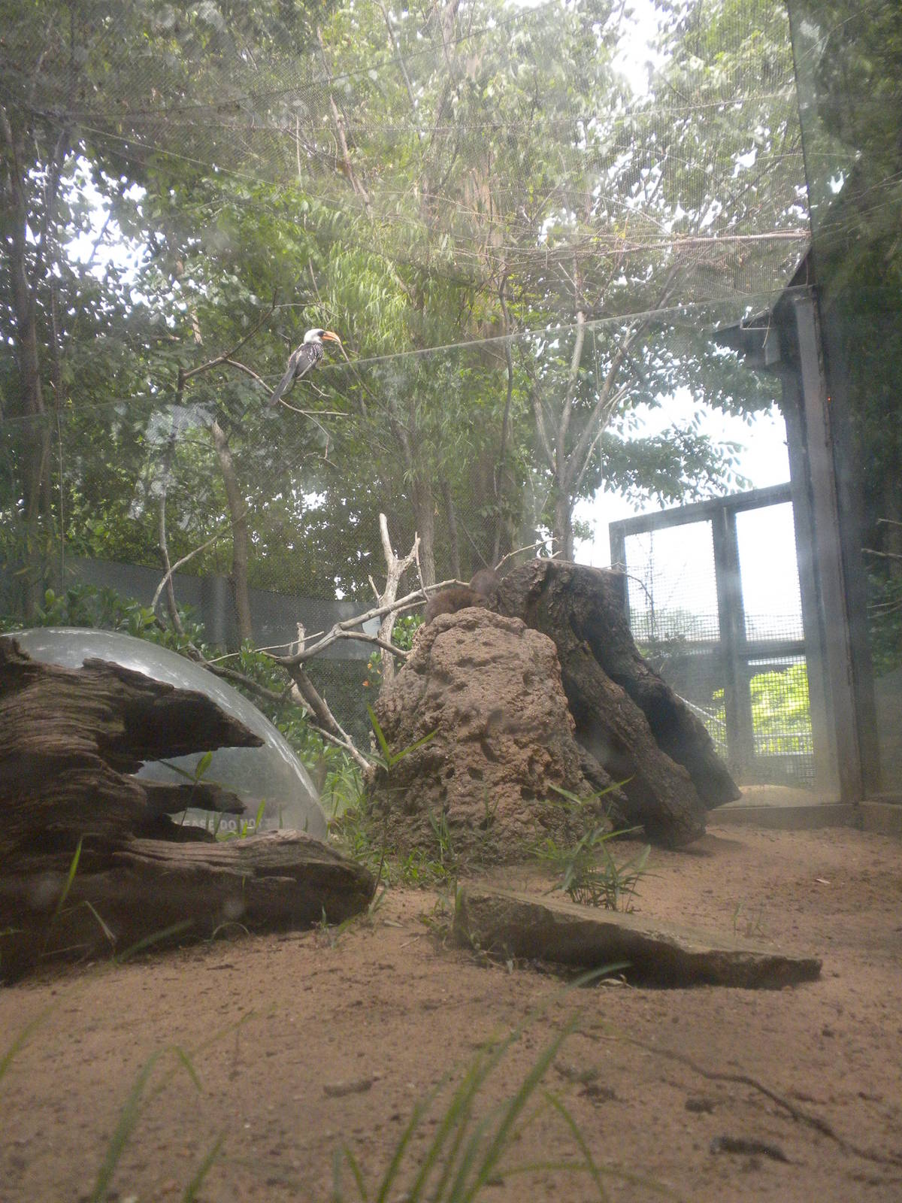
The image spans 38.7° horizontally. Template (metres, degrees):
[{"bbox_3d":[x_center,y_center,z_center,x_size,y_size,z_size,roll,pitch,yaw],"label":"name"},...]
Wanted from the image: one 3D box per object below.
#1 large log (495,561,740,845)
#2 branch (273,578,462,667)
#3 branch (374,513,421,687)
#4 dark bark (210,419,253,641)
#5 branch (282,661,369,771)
[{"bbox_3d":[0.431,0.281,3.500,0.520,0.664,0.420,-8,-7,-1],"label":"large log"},{"bbox_3d":[-0.229,0.062,3.600,0.509,0.206,0.180,-3,-7,0],"label":"branch"},{"bbox_3d":[-0.154,-0.003,3.750,0.112,0.495,0.110,-3,-7,0],"label":"branch"},{"bbox_3d":[-0.851,-0.277,5.000,0.091,0.851,0.130,-5,-7,0],"label":"dark bark"},{"bbox_3d":[-0.350,0.323,3.600,0.219,0.292,0.130,-3,-7,0],"label":"branch"}]

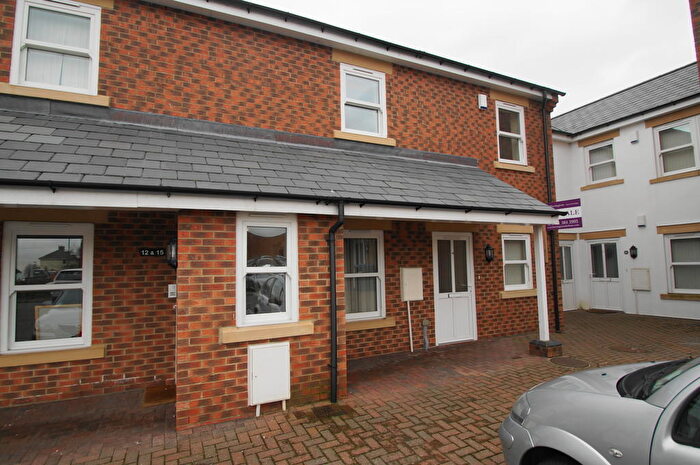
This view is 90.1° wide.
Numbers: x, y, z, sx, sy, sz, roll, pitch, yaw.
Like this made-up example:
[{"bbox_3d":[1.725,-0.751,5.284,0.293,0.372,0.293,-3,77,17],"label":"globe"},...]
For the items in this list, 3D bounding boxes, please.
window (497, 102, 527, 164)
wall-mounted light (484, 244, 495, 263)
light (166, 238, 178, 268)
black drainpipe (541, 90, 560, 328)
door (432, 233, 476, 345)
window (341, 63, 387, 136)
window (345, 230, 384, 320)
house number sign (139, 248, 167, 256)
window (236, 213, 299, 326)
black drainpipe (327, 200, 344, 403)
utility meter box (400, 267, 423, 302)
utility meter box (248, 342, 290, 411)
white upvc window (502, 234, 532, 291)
[{"bbox_3d":[3.552,-2.159,7.707,0.890,1.360,0.100,1,-5,-25],"label":"window"},{"bbox_3d":[2.846,0.426,7.024,0.210,0.355,0.140,1,-5,-25],"label":"wall-mounted light"},{"bbox_3d":[-2.316,0.276,4.591,0.165,0.380,0.190,1,-4,-25],"label":"light"},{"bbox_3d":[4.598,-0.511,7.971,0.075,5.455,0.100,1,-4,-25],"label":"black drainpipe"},{"bbox_3d":[2.017,1.052,6.711,1.000,2.100,0.090,1,-5,-25],"label":"door"},{"bbox_3d":[0.237,-2.306,6.215,0.900,1.215,0.100,1,-4,-25],"label":"window"},{"bbox_3d":[0.189,0.720,5.953,0.885,1.500,0.100,1,-4,-25],"label":"window"},{"bbox_3d":[-2.594,0.263,4.602,0.300,0.105,0.020,1,-5,-25],"label":"house number sign"},{"bbox_3d":[-0.907,0.396,3.877,0.665,1.210,0.100,1,-4,-25],"label":"window"},{"bbox_3d":[-0.137,0.775,3.967,0.130,2.270,0.240,1,-5,-25],"label":"black drainpipe"},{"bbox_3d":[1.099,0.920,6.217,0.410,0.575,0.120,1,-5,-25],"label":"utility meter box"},{"bbox_3d":[-0.838,1.476,3.669,0.430,0.595,0.130,1,-4,-25],"label":"utility meter box"},{"bbox_3d":[3.565,0.635,7.475,0.890,1.180,0.100,1,-5,-25],"label":"white upvc window"}]

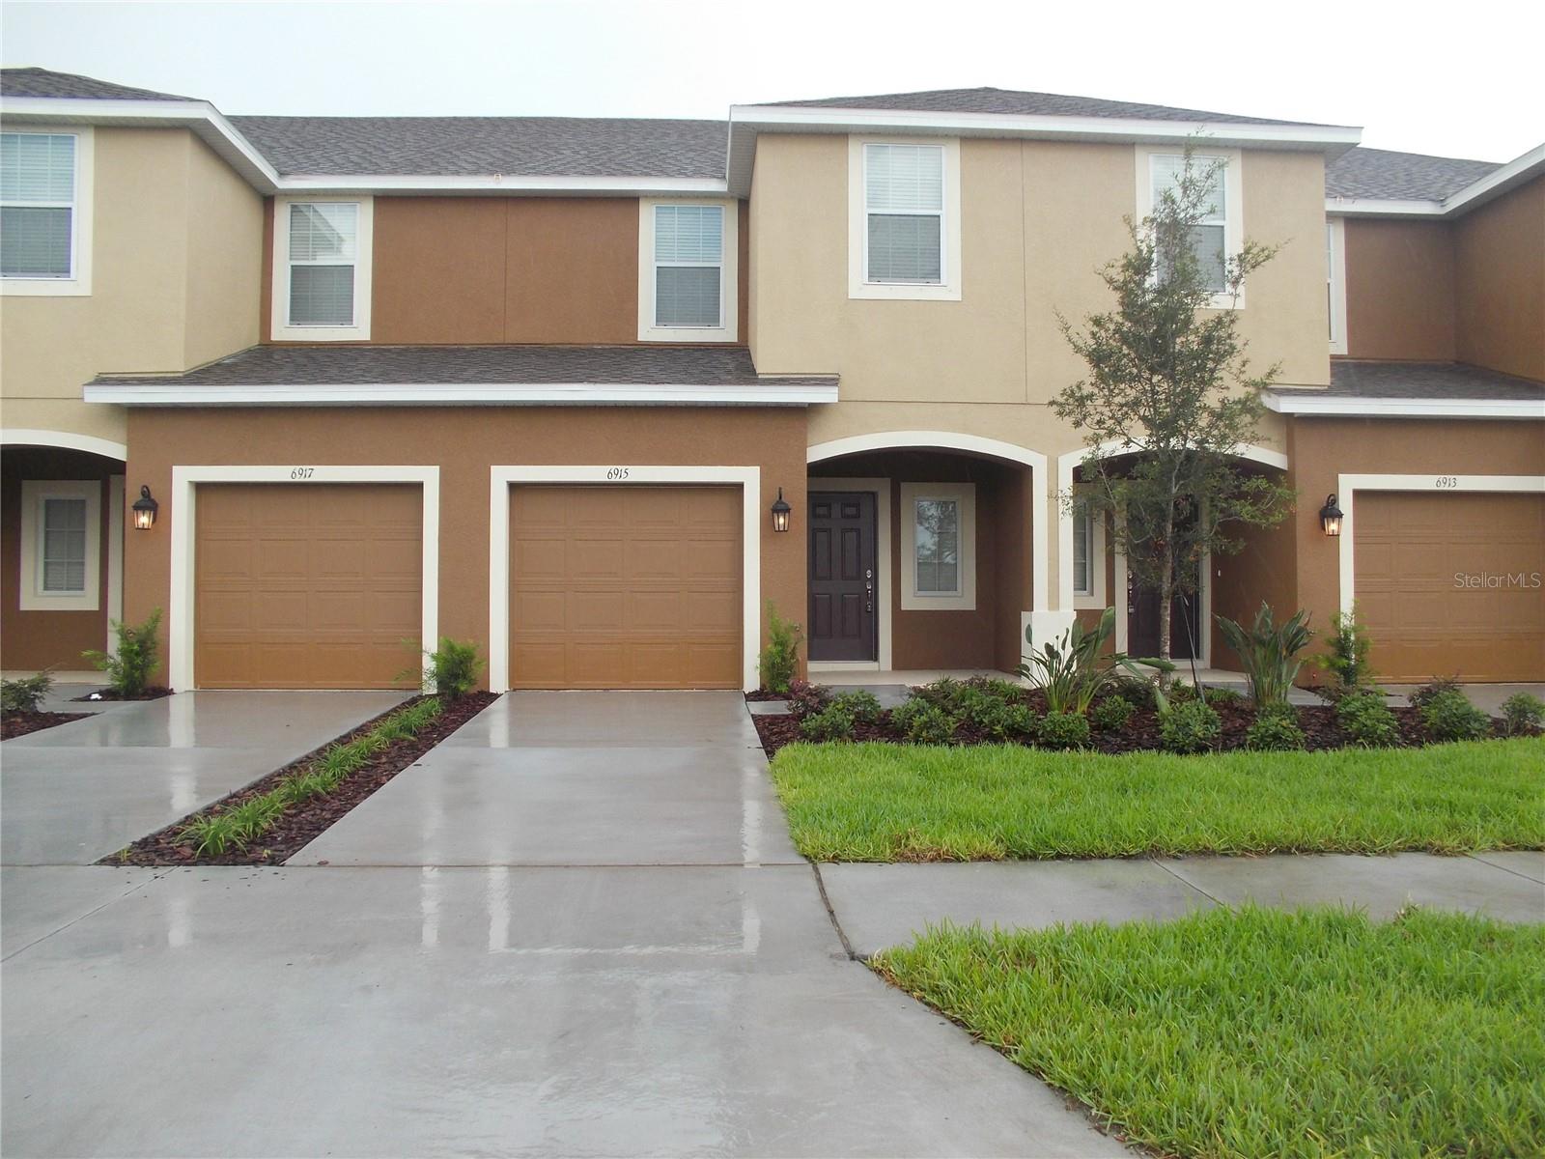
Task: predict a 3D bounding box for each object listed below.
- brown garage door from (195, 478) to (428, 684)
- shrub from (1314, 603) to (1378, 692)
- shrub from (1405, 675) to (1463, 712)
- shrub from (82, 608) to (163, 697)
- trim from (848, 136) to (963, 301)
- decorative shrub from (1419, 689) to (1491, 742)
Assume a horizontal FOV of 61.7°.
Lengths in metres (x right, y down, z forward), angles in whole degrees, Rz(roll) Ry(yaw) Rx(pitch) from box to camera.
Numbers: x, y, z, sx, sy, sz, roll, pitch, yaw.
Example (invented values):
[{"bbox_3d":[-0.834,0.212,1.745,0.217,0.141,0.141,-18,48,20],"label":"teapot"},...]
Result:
[{"bbox_3d":[-4.740,0.074,13.272,2.380,2.120,0.100,0,-2,-3],"label":"brown garage door"},{"bbox_3d":[5.892,0.702,13.315,0.570,0.920,0.530,0,-2,-3],"label":"shrub"},{"bbox_3d":[5.907,1.028,11.544,0.509,0.344,0.500,0,-1,-3],"label":"shrub"},{"bbox_3d":[-6.326,0.718,12.620,0.720,0.840,0.600,0,-2,-3],"label":"shrub"},{"bbox_3d":[1.420,-3.863,13.838,1.221,1.775,0.120,0,-1,-3],"label":"trim"},{"bbox_3d":[5.423,1.078,10.274,0.530,0.430,0.500,0,-2,-3],"label":"decorative shrub"}]

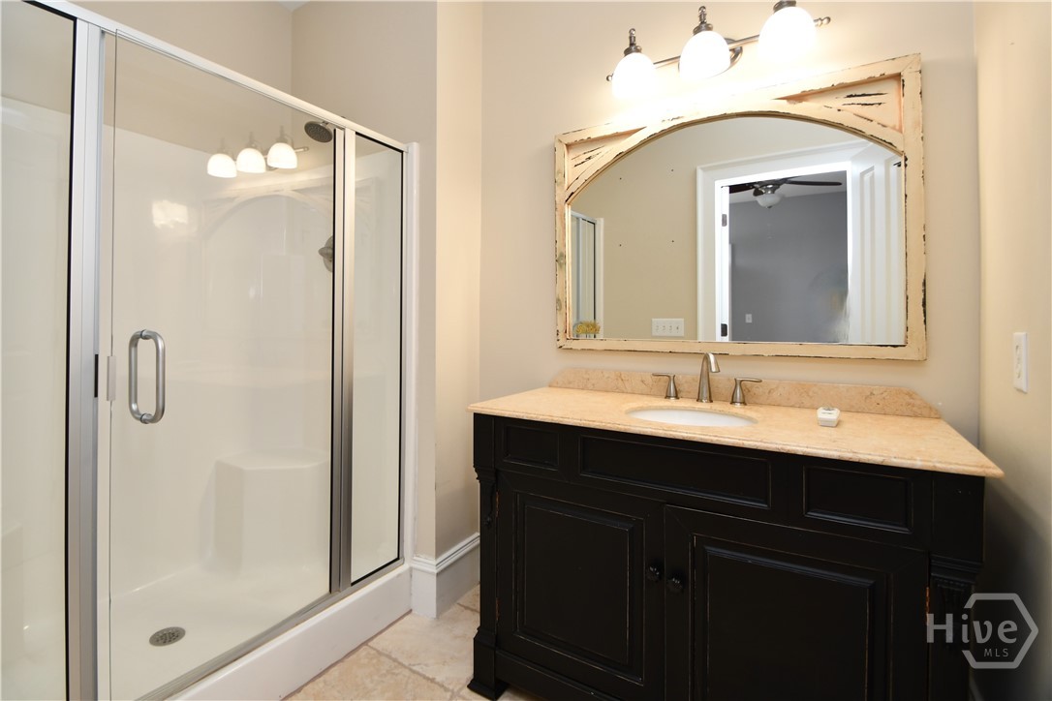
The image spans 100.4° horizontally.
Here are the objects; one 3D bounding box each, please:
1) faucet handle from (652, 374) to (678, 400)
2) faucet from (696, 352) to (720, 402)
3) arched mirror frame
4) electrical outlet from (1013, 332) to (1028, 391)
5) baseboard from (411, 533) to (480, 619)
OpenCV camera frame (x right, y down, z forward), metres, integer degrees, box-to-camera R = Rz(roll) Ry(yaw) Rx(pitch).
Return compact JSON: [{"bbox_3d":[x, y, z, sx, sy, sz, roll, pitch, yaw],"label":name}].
[{"bbox_3d":[0.491,0.123,1.537,0.093,0.088,0.050,2,3,33],"label":"faucet handle"},{"bbox_3d":[0.589,0.093,1.423,0.052,0.163,0.138,1,3,13],"label":"faucet"},{"bbox_3d":[0.598,-0.405,1.496,1.113,0.821,0.040,2,3,33],"label":"arched mirror frame"},{"bbox_3d":[1.058,0.025,0.940,0.009,0.119,0.072,2,3,33],"label":"electrical outlet"},{"bbox_3d":[-0.355,1.019,2.026,0.129,0.241,0.309,2,3,33],"label":"baseboard"}]

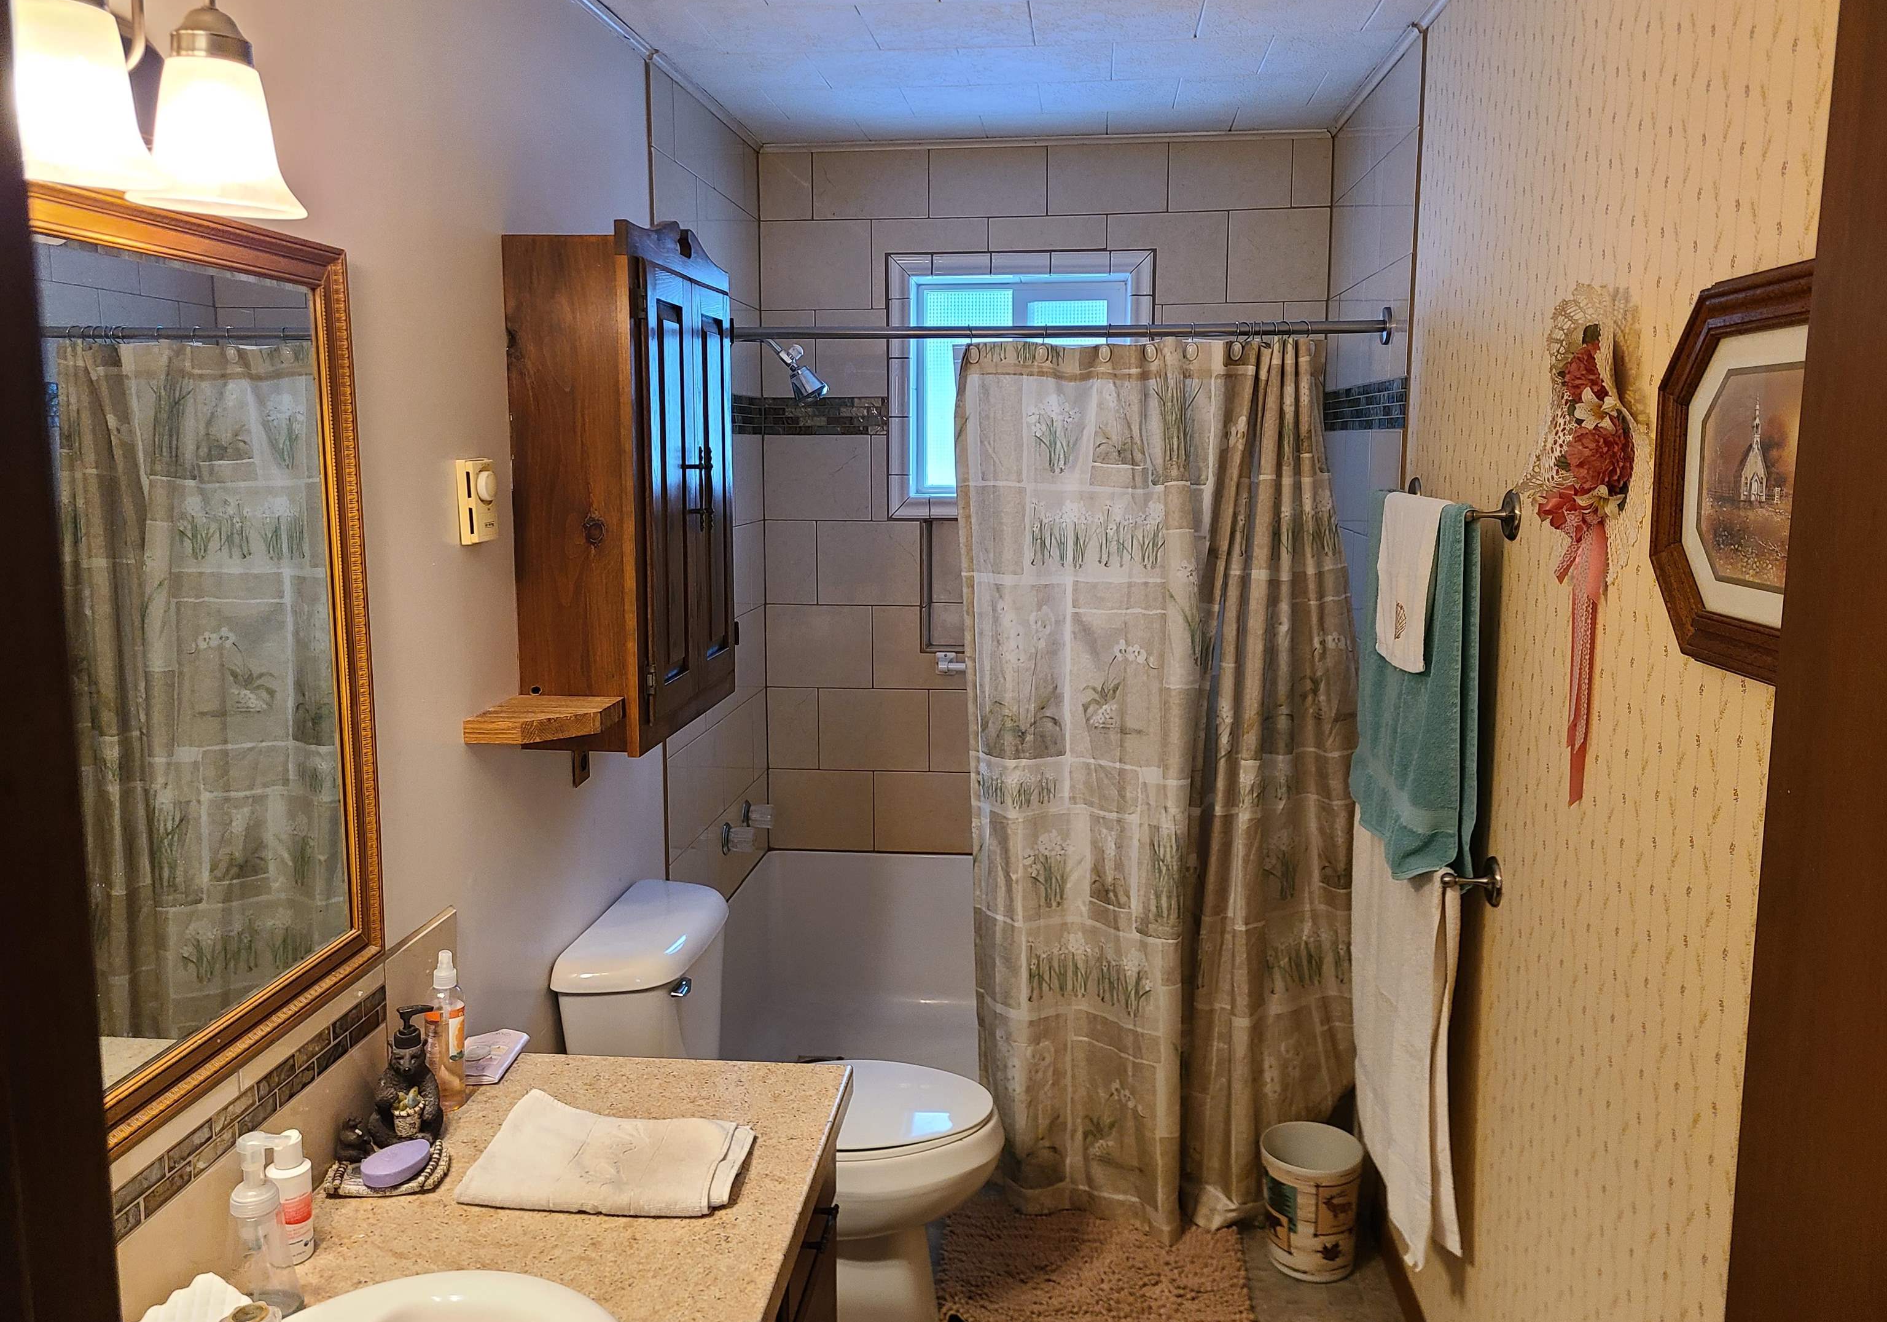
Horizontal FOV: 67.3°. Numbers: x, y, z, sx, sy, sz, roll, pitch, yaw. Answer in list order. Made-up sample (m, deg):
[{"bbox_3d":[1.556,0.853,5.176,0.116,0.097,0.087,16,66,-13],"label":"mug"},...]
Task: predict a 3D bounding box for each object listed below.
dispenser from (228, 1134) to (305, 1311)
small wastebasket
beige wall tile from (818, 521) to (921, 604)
[{"bbox_3d":[-0.671,0.556,1.408,0.064,0.180,0.055,2,9,11],"label":"dispenser"},{"bbox_3d":[0.724,1.068,2.789,0.200,0.236,0.200,1,9,6],"label":"small wastebasket"},{"bbox_3d":[-0.203,-0.266,3.866,0.285,0.230,0.010,1,9,6],"label":"beige wall tile"}]

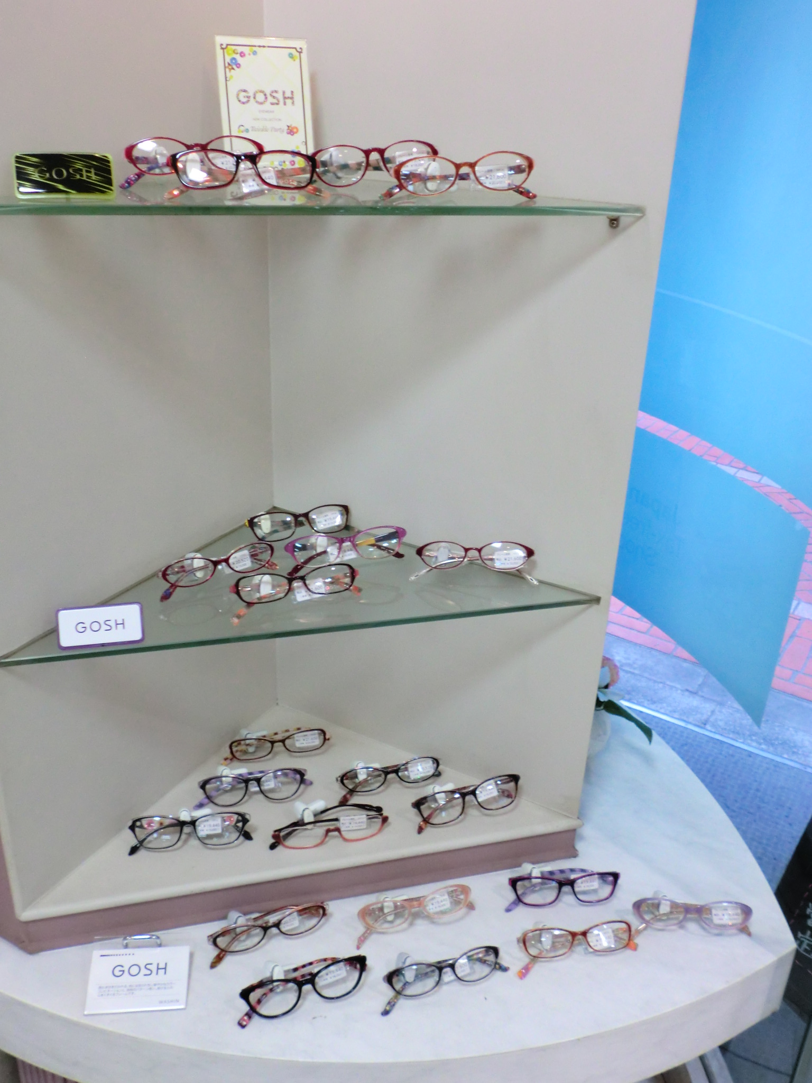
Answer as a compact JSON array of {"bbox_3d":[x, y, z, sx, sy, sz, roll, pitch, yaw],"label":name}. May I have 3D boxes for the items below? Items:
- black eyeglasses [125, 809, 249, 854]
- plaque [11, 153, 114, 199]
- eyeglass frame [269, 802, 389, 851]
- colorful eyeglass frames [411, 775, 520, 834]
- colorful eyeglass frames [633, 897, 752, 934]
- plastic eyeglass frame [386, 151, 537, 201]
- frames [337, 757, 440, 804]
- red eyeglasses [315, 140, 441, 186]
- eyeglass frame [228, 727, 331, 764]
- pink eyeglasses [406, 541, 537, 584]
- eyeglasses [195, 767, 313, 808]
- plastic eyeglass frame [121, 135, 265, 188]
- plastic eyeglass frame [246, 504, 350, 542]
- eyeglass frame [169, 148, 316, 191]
[{"bbox_3d":[-0.249,0.333,1.159,0.138,0.044,0.036,-2,8,-10],"label":"black eyeglasses"},{"bbox_3d":[-0.285,-0.305,0.834,0.079,0.039,0.014,-5,4,-15],"label":"plaque"},{"bbox_3d":[-0.090,0.332,1.172,0.139,0.043,0.053,-5,13,-15],"label":"eyeglass frame"},{"bbox_3d":[0.073,0.313,1.227,0.142,0.047,0.042,-7,14,-20],"label":"colorful eyeglass frames"},{"bbox_3d":[0.321,0.424,1.135,0.137,0.043,0.036,3,7,0],"label":"colorful eyeglass frames"},{"bbox_3d":[0.048,-0.333,0.922,0.142,0.043,0.037,-4,8,-14],"label":"plastic eyeglass frame"},{"bbox_3d":[-0.021,0.295,1.260,0.134,0.042,0.036,-5,8,-15],"label":"frames"},{"bbox_3d":[-0.032,-0.370,0.979,0.138,0.046,0.042,-8,15,-22],"label":"red eyeglasses"},{"bbox_3d":[-0.166,0.267,1.308,0.133,0.040,0.036,-5,8,-15],"label":"eyeglass frame"},{"bbox_3d":[0.078,0.023,1.131,0.140,0.042,0.036,1,7,-3],"label":"pink eyeglasses"},{"bbox_3d":[-0.187,0.298,1.233,0.138,0.045,0.042,-4,13,-13],"label":"eyeglasses"},{"bbox_3d":[-0.200,-0.358,0.941,0.139,0.047,0.042,-7,14,-20],"label":"plastic eyeglass frame"},{"bbox_3d":[-0.130,-0.024,1.203,0.132,0.044,0.041,-7,14,-20],"label":"plastic eyeglass frame"},{"bbox_3d":[-0.147,-0.334,0.911,0.140,0.042,0.037,-4,8,-13],"label":"eyeglass frame"}]

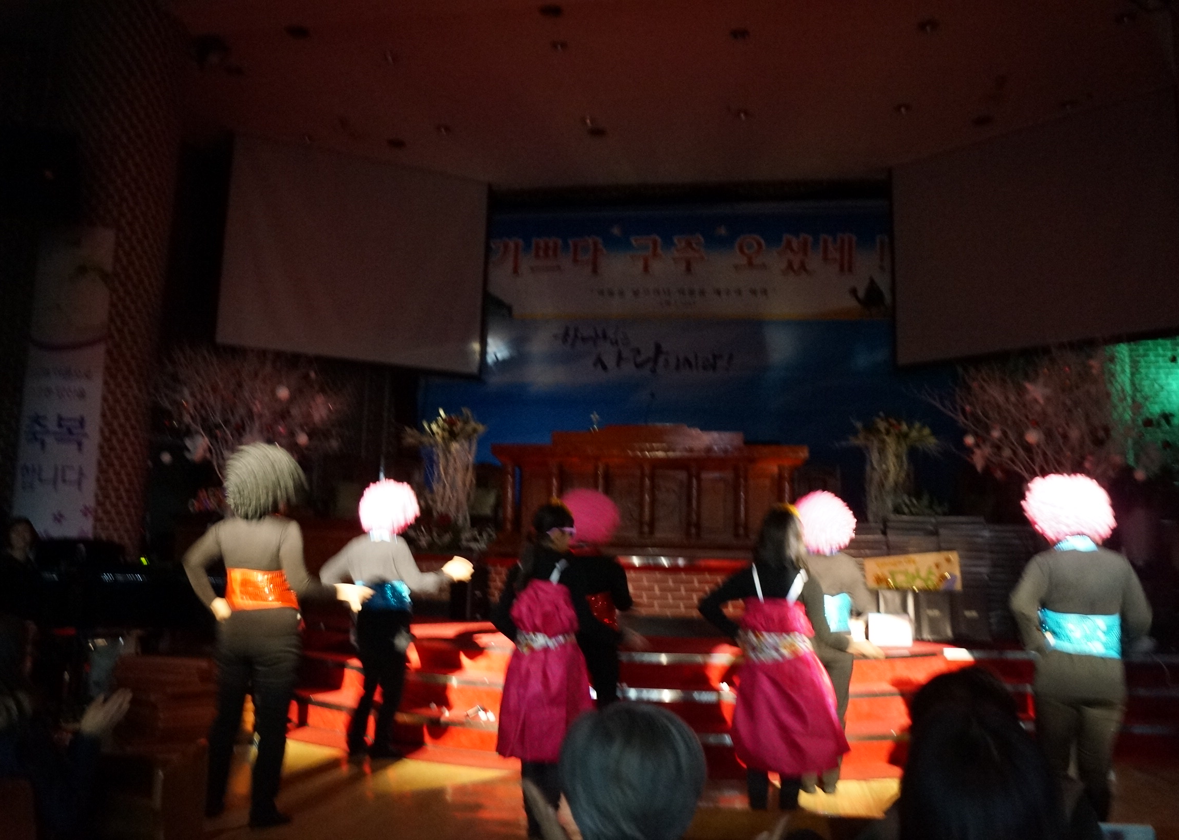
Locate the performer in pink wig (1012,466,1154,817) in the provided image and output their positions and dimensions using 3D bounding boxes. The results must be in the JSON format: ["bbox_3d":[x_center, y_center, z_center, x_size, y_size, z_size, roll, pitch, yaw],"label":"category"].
[{"bbox_3d":[2.052,1.023,3.993,0.560,1.580,0.400,1,-6,0],"label":"performer in pink wig"}]

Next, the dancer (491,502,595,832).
[{"bbox_3d":[-0.177,1.120,4.180,0.460,1.494,0.460,-1,-7,18],"label":"dancer"}]

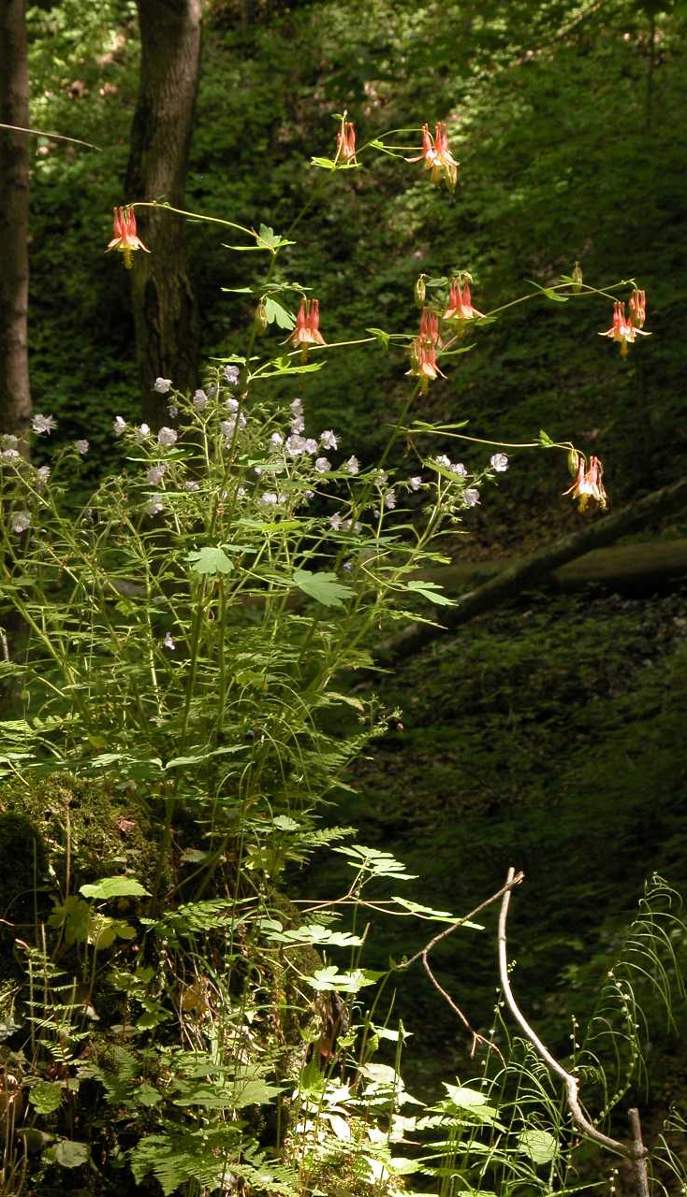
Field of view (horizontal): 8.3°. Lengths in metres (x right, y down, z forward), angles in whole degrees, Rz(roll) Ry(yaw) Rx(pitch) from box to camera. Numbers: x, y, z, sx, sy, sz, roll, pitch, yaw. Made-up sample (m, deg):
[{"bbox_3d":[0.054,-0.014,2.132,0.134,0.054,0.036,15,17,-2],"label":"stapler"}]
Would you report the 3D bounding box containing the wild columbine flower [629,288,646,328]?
[{"bbox_3d":[0.190,-0.188,3.050,0.011,0.025,0.011,0,4,0],"label":"wild columbine flower"}]

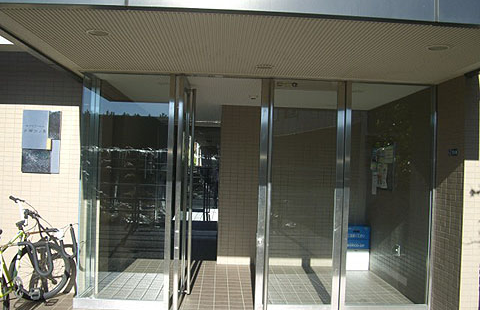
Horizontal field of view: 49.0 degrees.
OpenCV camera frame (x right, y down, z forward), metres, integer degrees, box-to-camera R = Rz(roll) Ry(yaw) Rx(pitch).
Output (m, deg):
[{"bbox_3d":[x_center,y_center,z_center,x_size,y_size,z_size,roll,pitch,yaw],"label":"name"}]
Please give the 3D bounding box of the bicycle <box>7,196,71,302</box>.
[{"bbox_3d":[-2.050,0.903,4.850,0.600,1.050,1.400,2,0,3],"label":"bicycle"}]

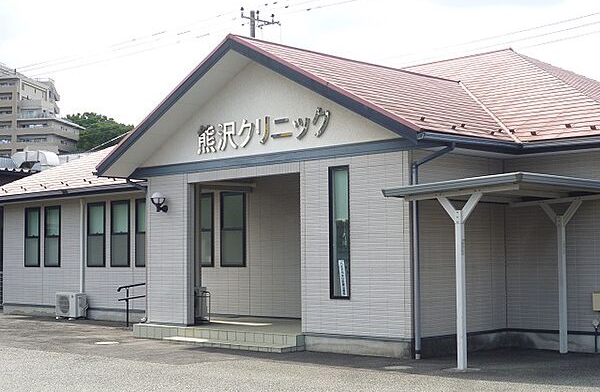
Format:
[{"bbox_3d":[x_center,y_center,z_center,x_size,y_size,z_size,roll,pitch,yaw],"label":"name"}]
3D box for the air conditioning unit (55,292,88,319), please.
[{"bbox_3d":[-5.086,2.465,22.014,0.805,0.594,0.290,-4,-5,44],"label":"air conditioning unit"}]

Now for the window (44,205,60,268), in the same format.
[{"bbox_3d":[-5.785,0.942,23.150,0.728,1.432,0.100,-4,-5,44],"label":"window"}]

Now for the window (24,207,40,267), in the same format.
[{"bbox_3d":[-6.421,0.987,23.773,0.724,1.432,0.100,-4,-5,44],"label":"window"}]

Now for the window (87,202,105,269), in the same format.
[{"bbox_3d":[-4.496,0.851,21.888,0.734,1.432,0.100,-4,-5,44],"label":"window"}]

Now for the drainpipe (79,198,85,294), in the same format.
[{"bbox_3d":[-4.899,1.402,22.164,0.069,2.666,0.069,-4,-5,44],"label":"drainpipe"}]

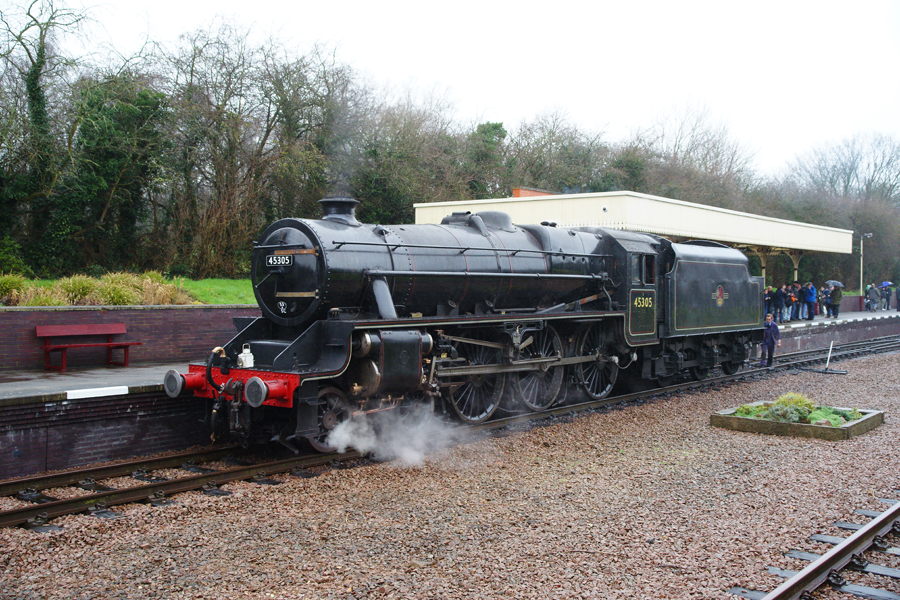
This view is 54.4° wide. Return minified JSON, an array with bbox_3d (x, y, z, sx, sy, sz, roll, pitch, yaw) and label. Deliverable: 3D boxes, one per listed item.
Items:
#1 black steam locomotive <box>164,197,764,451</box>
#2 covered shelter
[{"bbox_3d":[2.672,0.282,19.979,2.680,3.900,19.400,1,1,39],"label":"black steam locomotive"},{"bbox_3d":[10.271,-1.225,39.609,8.400,4.550,26.200,1,1,39],"label":"covered shelter"}]

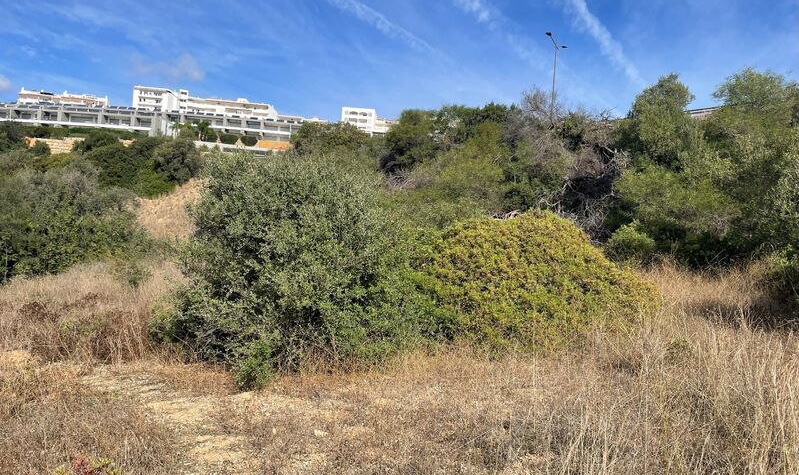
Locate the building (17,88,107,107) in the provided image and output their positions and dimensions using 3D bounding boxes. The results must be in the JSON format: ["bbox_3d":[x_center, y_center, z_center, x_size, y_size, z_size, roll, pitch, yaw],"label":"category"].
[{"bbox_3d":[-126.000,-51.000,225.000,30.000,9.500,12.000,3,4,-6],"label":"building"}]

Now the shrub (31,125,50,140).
[{"bbox_3d":[-74.792,-21.771,125.000,3.600,3.300,3.100,2,4,-11],"label":"shrub"}]

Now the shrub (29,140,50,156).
[{"bbox_3d":[-63.000,-15.487,105.000,3.300,2.800,2.800,2,4,-11],"label":"shrub"}]

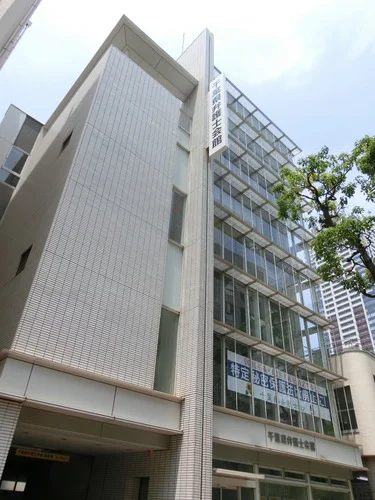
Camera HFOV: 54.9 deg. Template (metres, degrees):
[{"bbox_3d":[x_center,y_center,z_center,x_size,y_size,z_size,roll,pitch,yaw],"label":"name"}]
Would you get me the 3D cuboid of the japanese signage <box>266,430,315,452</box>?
[{"bbox_3d":[5.034,9.122,17.070,3.780,0.450,0.070,29,-43,-32],"label":"japanese signage"}]

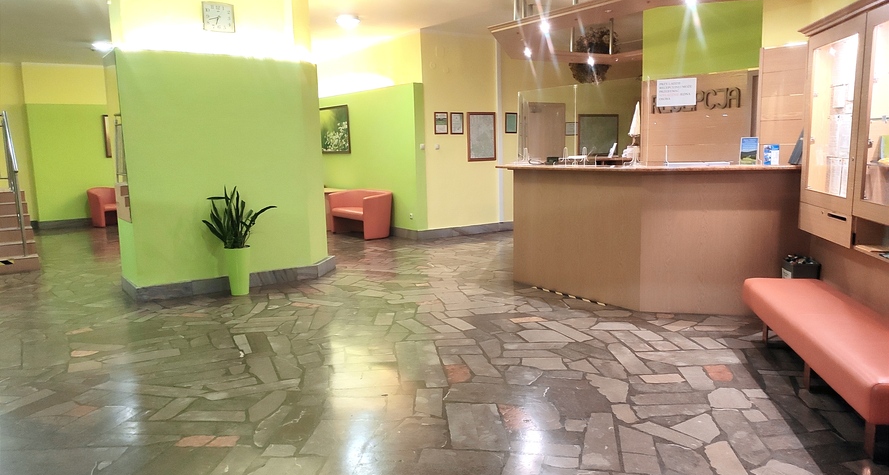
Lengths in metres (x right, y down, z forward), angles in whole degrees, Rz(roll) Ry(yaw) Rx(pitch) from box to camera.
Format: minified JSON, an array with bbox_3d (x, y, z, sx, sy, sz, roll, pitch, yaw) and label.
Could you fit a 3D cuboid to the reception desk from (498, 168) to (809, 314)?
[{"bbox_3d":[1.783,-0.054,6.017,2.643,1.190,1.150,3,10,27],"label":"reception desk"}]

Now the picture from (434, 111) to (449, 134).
[{"bbox_3d":[-0.035,-1.645,9.627,0.232,0.312,0.025,-7,10,-31],"label":"picture"}]

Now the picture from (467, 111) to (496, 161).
[{"bbox_3d":[0.572,-1.505,10.024,0.515,0.726,0.030,-7,10,-31],"label":"picture"}]

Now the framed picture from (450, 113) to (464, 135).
[{"bbox_3d":[0.192,-1.665,9.766,0.225,0.314,0.025,-7,10,-31],"label":"framed picture"}]

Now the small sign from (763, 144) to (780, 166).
[{"bbox_3d":[2.597,-0.653,5.299,0.132,0.168,0.040,1,9,18],"label":"small sign"}]

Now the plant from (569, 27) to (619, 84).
[{"bbox_3d":[1.995,-2.437,8.941,0.610,0.730,0.560,-1,9,0],"label":"plant"}]

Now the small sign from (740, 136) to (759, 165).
[{"bbox_3d":[2.437,-0.689,5.330,0.145,0.225,0.050,1,9,18],"label":"small sign"}]

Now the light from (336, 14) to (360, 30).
[{"bbox_3d":[-1.193,-2.667,8.302,0.300,0.120,0.300,-1,9,0],"label":"light"}]

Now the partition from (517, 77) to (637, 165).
[{"bbox_3d":[1.202,-1.033,6.194,0.050,0.730,1.680,-7,10,-31],"label":"partition"}]

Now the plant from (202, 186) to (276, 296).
[{"bbox_3d":[-1.992,0.035,6.489,0.660,1.060,0.500,-1,9,0],"label":"plant"}]

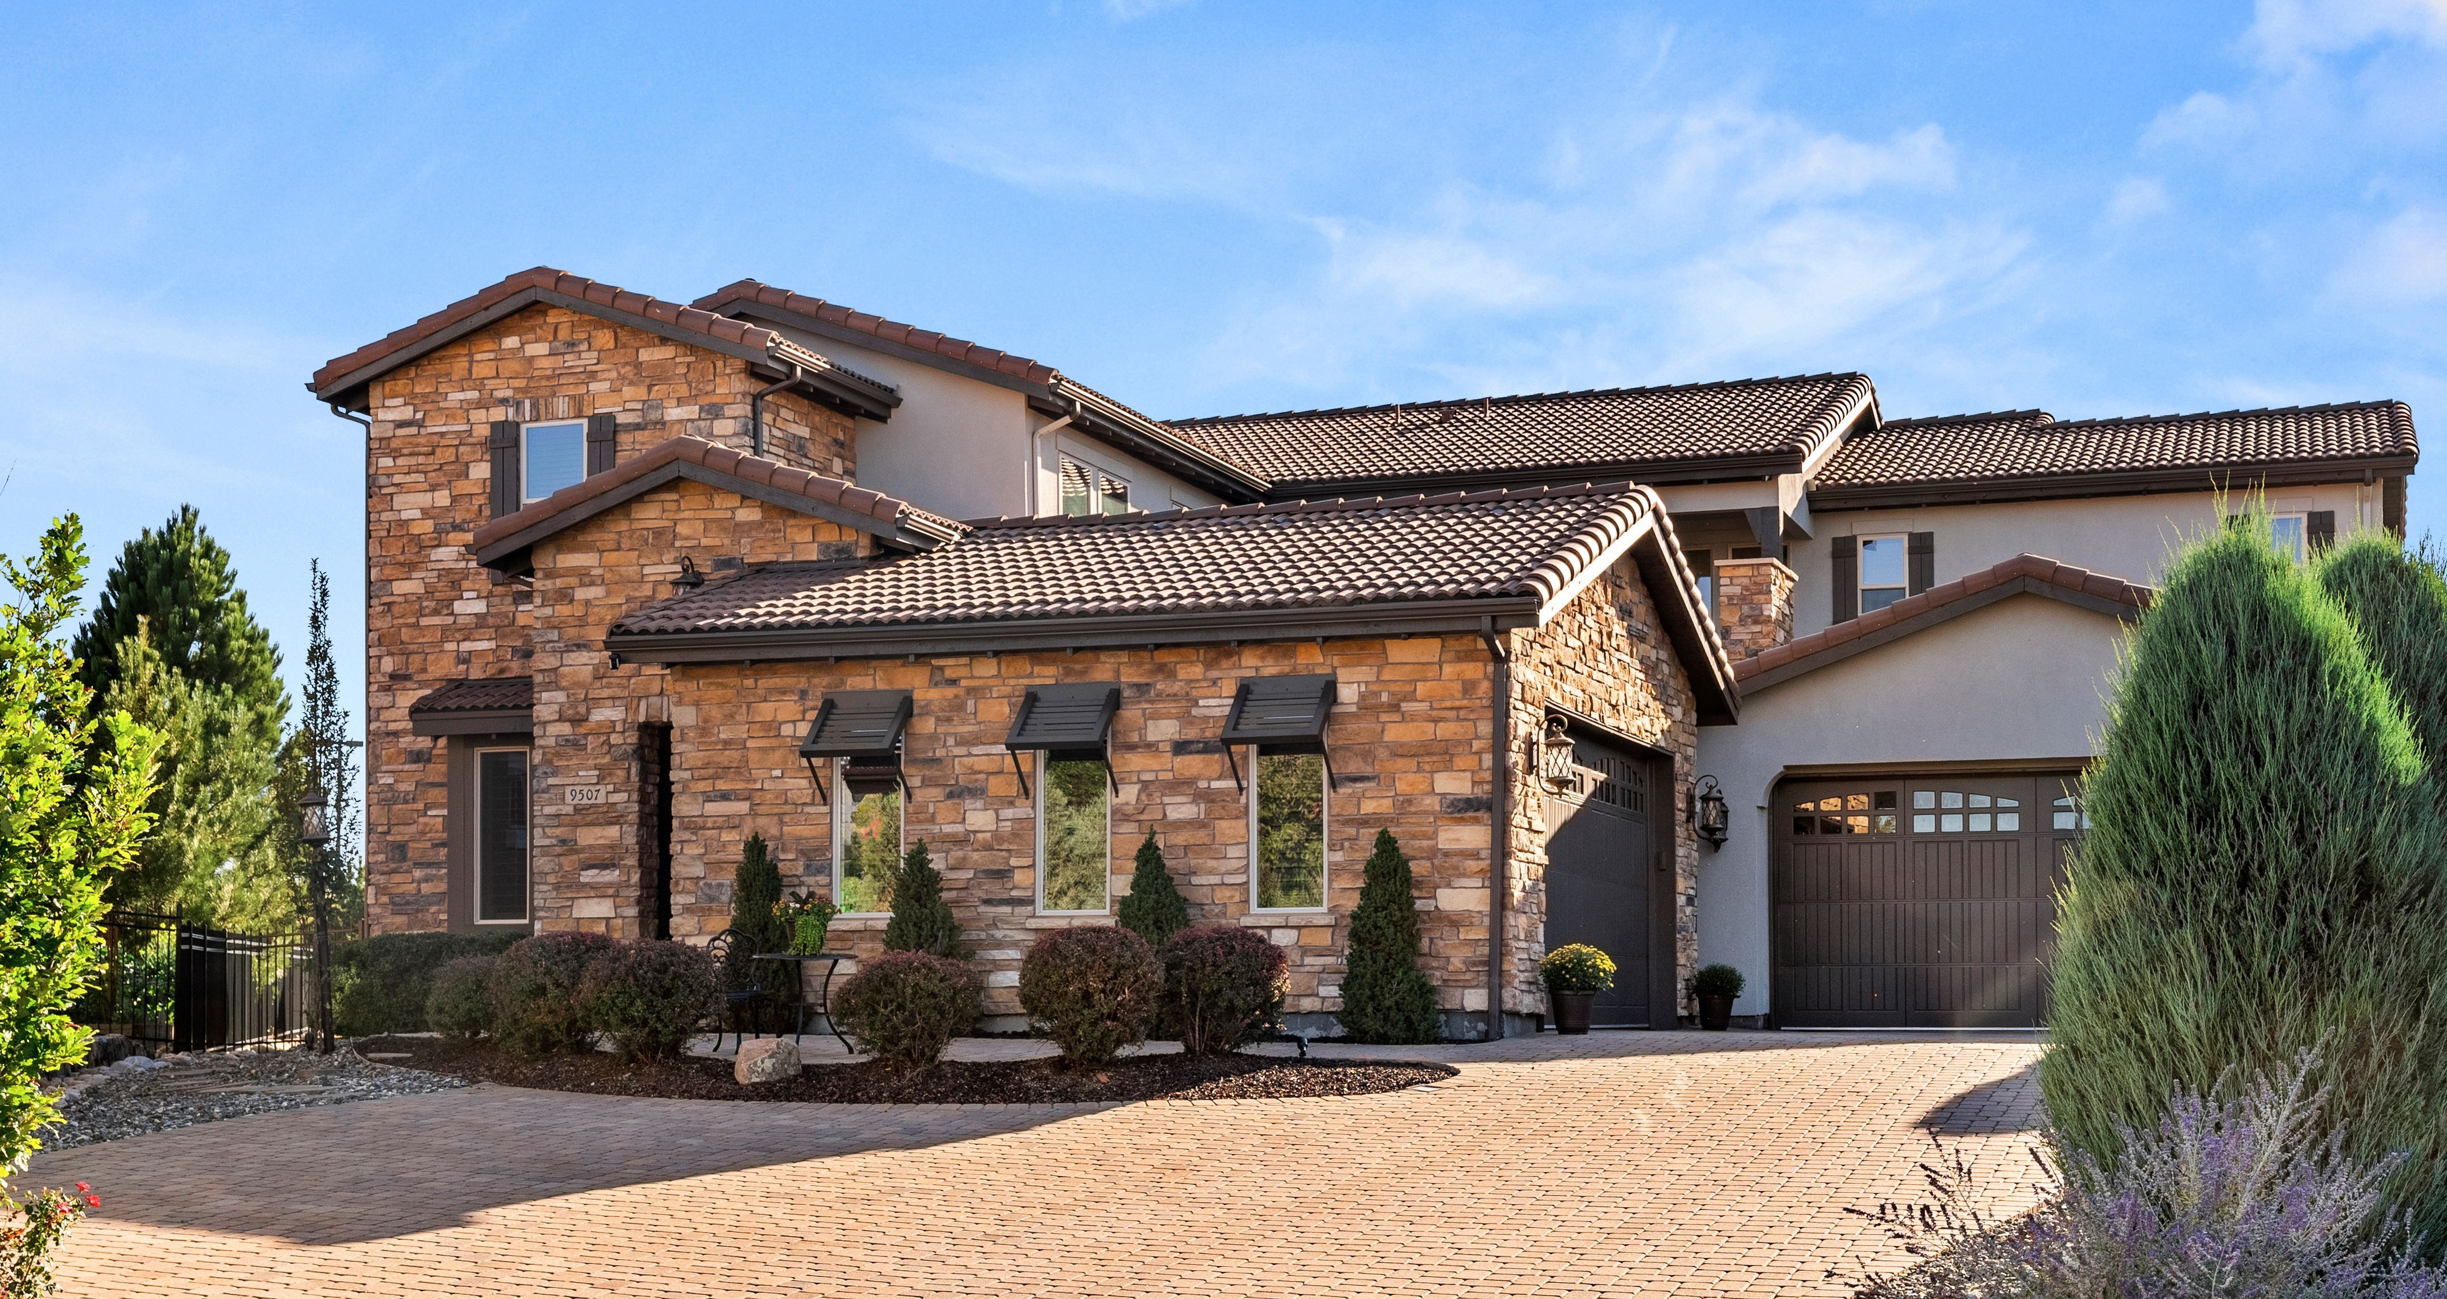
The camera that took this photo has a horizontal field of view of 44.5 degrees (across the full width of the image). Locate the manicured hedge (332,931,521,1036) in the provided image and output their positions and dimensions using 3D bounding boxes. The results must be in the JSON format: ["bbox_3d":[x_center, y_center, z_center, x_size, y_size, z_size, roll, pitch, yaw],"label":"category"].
[{"bbox_3d":[-6.636,2.779,25.000,1.650,0.900,1.000,-1,-2,20],"label":"manicured hedge"}]

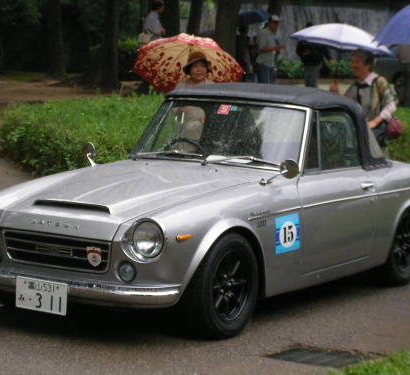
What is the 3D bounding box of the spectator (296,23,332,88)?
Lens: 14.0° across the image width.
[{"bbox_3d":[1.946,-2.164,30.085,0.560,1.580,0.360,2,6,-6],"label":"spectator"}]

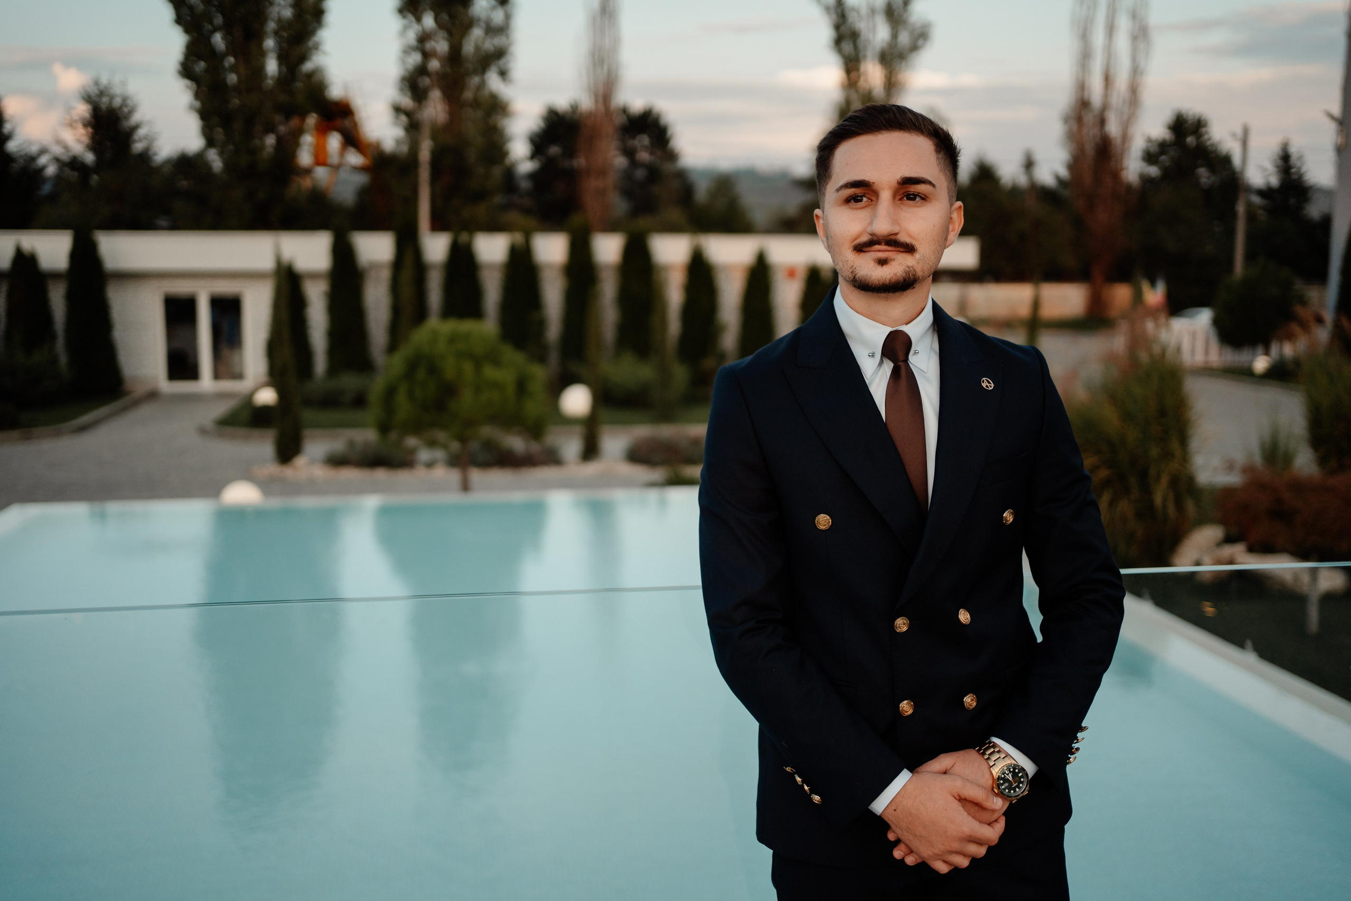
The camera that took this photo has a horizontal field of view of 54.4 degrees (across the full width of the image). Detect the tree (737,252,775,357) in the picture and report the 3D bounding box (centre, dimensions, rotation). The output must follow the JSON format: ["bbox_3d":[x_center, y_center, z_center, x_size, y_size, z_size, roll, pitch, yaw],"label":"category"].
[{"bbox_3d":[1.751,-2.826,28.475,0.860,3.025,0.860,0,8,0],"label":"tree"}]

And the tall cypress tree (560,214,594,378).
[{"bbox_3d":[-2.054,-3.069,27.636,0.800,3.727,0.800,0,8,0],"label":"tall cypress tree"}]

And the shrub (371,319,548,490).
[{"bbox_3d":[-2.252,-0.369,13.770,1.800,2.006,1.800,0,8,0],"label":"shrub"}]

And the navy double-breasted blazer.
[{"bbox_3d":[0.299,0.166,1.670,0.550,0.730,0.340,-2,8,-14],"label":"navy double-breasted blazer"}]

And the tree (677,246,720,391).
[{"bbox_3d":[0.499,-2.753,27.577,0.900,3.116,0.900,0,8,0],"label":"tree"}]

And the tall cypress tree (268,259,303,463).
[{"bbox_3d":[-5.121,-1.205,17.291,0.440,2.740,0.440,0,8,0],"label":"tall cypress tree"}]

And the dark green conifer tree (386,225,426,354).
[{"bbox_3d":[-5.534,-2.871,27.057,0.900,3.487,0.900,0,8,0],"label":"dark green conifer tree"}]

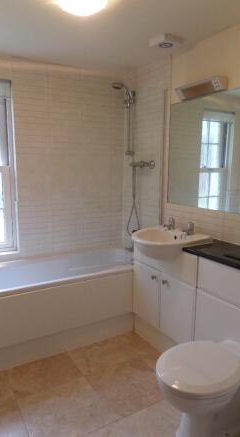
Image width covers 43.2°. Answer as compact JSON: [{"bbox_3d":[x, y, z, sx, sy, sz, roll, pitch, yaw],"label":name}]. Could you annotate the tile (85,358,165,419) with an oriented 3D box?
[{"bbox_3d":[0.080,1.019,1.862,0.420,0.010,0.400,-5,11,-30],"label":"tile"}]

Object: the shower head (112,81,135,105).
[{"bbox_3d":[0.032,-1.095,2.646,0.190,0.195,0.085,-5,11,-30],"label":"shower head"}]

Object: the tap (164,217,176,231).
[{"bbox_3d":[0.378,0.039,2.291,0.115,0.100,0.050,-5,11,-30],"label":"tap"}]

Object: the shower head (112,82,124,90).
[{"bbox_3d":[-0.009,-1.141,2.617,0.095,0.055,0.090,-5,11,-30],"label":"shower head"}]

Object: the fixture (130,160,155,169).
[{"bbox_3d":[0.198,-0.463,2.613,0.080,0.060,0.320,-5,11,-30],"label":"fixture"}]

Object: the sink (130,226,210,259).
[{"bbox_3d":[0.314,0.194,2.164,0.510,0.175,0.520,-5,11,-30],"label":"sink"}]

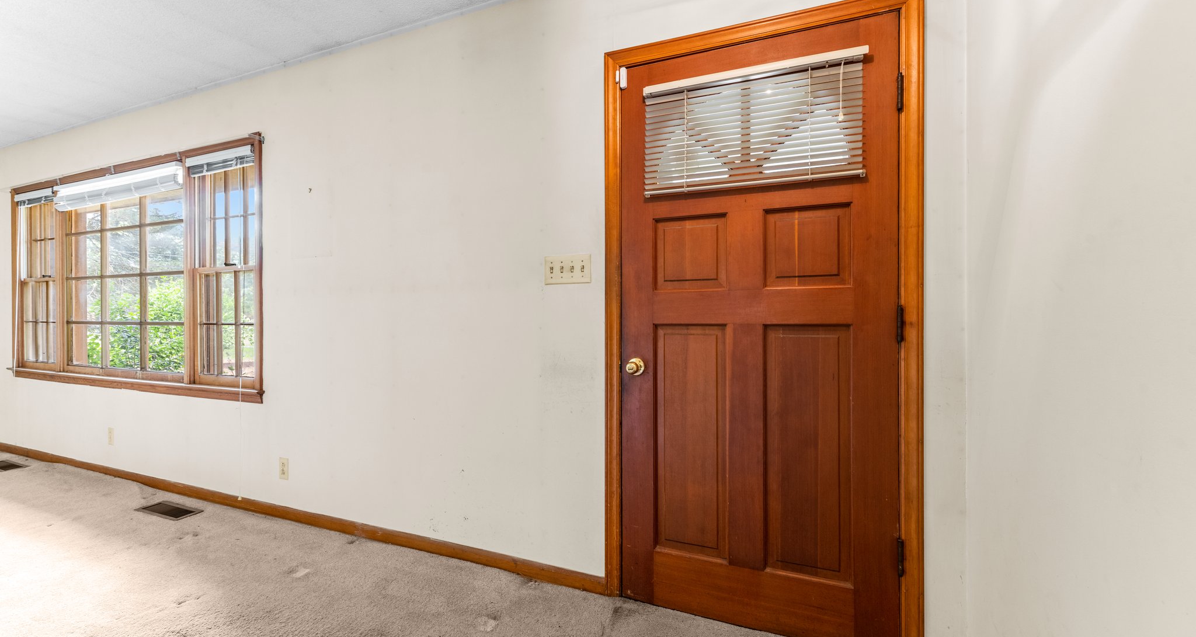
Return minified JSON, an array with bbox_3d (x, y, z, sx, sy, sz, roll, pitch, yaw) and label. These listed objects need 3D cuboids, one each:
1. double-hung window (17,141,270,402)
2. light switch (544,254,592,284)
[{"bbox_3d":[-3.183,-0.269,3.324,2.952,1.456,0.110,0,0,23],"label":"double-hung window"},{"bbox_3d":[-0.123,-0.194,1.990,0.206,0.115,0.016,0,0,23],"label":"light switch"}]

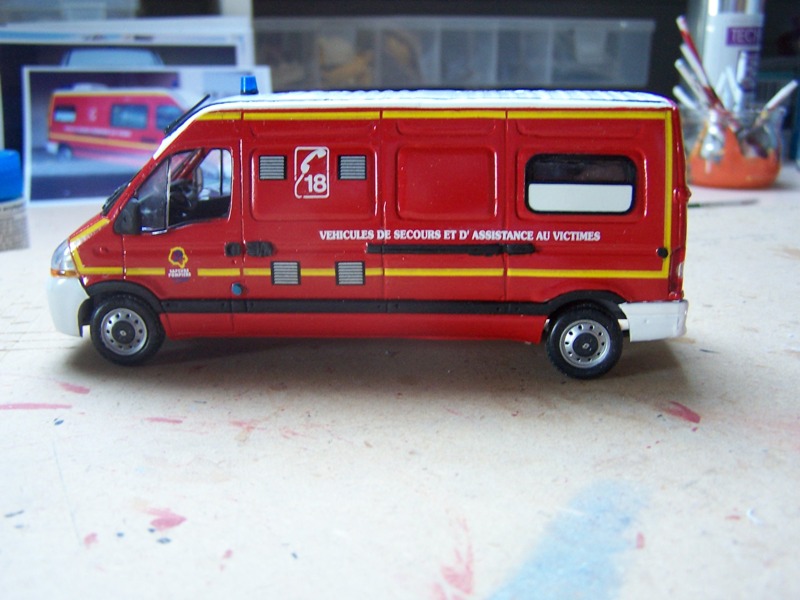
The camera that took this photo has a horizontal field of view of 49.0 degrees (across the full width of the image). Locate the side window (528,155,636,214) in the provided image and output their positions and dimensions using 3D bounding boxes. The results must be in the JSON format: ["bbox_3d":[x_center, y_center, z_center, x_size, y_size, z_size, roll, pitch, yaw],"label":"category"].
[{"bbox_3d":[0.035,-0.022,0.170,0.021,0.011,0.002,1,7,4],"label":"side window"}]

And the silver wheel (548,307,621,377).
[{"bbox_3d":[0.037,0.008,0.178,0.015,0.015,0.005,1,14,4],"label":"silver wheel"}]

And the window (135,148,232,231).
[{"bbox_3d":[-0.044,-0.022,0.176,0.020,0.016,0.002,1,7,4],"label":"window"}]

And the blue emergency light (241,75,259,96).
[{"bbox_3d":[-0.032,-0.046,0.188,0.004,0.004,0.004,1,14,4],"label":"blue emergency light"}]

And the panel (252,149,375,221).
[{"bbox_3d":[-0.017,-0.023,0.174,0.024,0.014,0.002,1,7,4],"label":"panel"}]

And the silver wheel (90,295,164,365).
[{"bbox_3d":[-0.057,0.006,0.185,0.015,0.015,0.005,1,14,4],"label":"silver wheel"}]

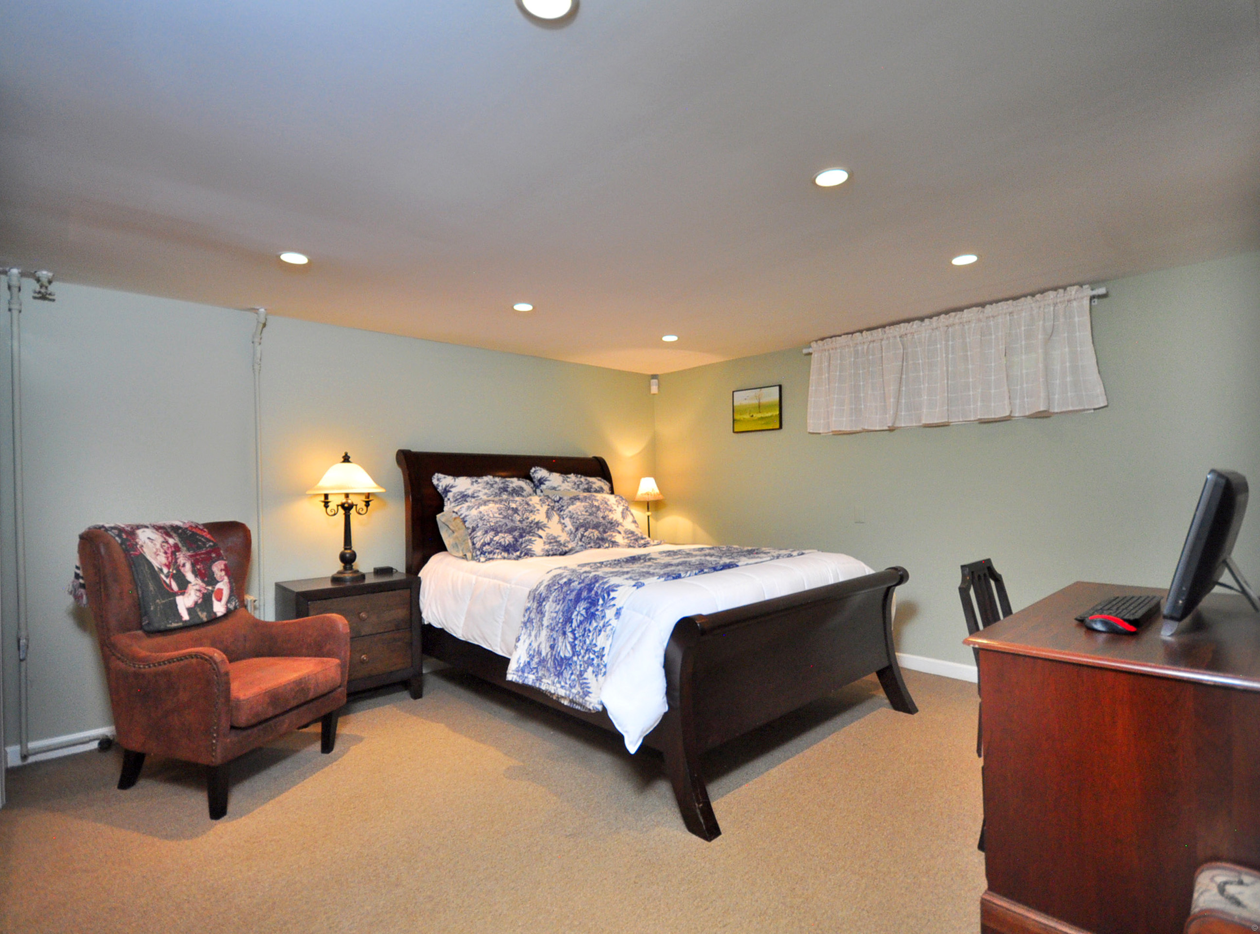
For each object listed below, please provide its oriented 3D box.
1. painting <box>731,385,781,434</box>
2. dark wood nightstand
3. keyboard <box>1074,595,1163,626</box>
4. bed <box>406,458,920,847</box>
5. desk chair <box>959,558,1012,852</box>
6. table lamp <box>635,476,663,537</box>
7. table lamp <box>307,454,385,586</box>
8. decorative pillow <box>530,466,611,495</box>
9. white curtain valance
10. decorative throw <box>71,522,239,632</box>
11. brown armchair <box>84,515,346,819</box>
[{"bbox_3d":[0.930,-0.419,4.329,0.030,0.330,0.430,0,0,-42],"label":"painting"},{"bbox_3d":[-1.505,0.942,3.151,0.610,0.667,0.360,0,0,-42],"label":"dark wood nightstand"},{"bbox_3d":[1.516,0.443,1.802,0.460,0.025,0.140,0,0,-42],"label":"keyboard"},{"bbox_3d":[0.023,0.577,3.282,1.580,1.360,2.320,0,0,-43],"label":"bed"},{"bbox_3d":[1.397,0.768,1.892,0.450,0.930,0.480,0,0,-42],"label":"desk chair"},{"bbox_3d":[0.152,0.337,4.572,0.300,0.520,0.300,-1,0,0],"label":"table lamp"},{"bbox_3d":[-1.526,0.265,3.157,0.390,0.690,0.390,0,0,-42],"label":"table lamp"},{"bbox_3d":[-0.403,0.282,4.127,0.680,0.480,0.180,0,-15,-42],"label":"decorative pillow"},{"bbox_3d":[1.740,-0.564,3.399,0.100,0.620,1.600,0,0,-42],"label":"white curtain valance"},{"bbox_3d":[-1.942,0.437,2.453,0.320,0.420,0.460,-1,0,20],"label":"decorative throw"},{"bbox_3d":[-1.701,0.754,2.488,0.730,1.040,0.700,-1,0,20],"label":"brown armchair"}]

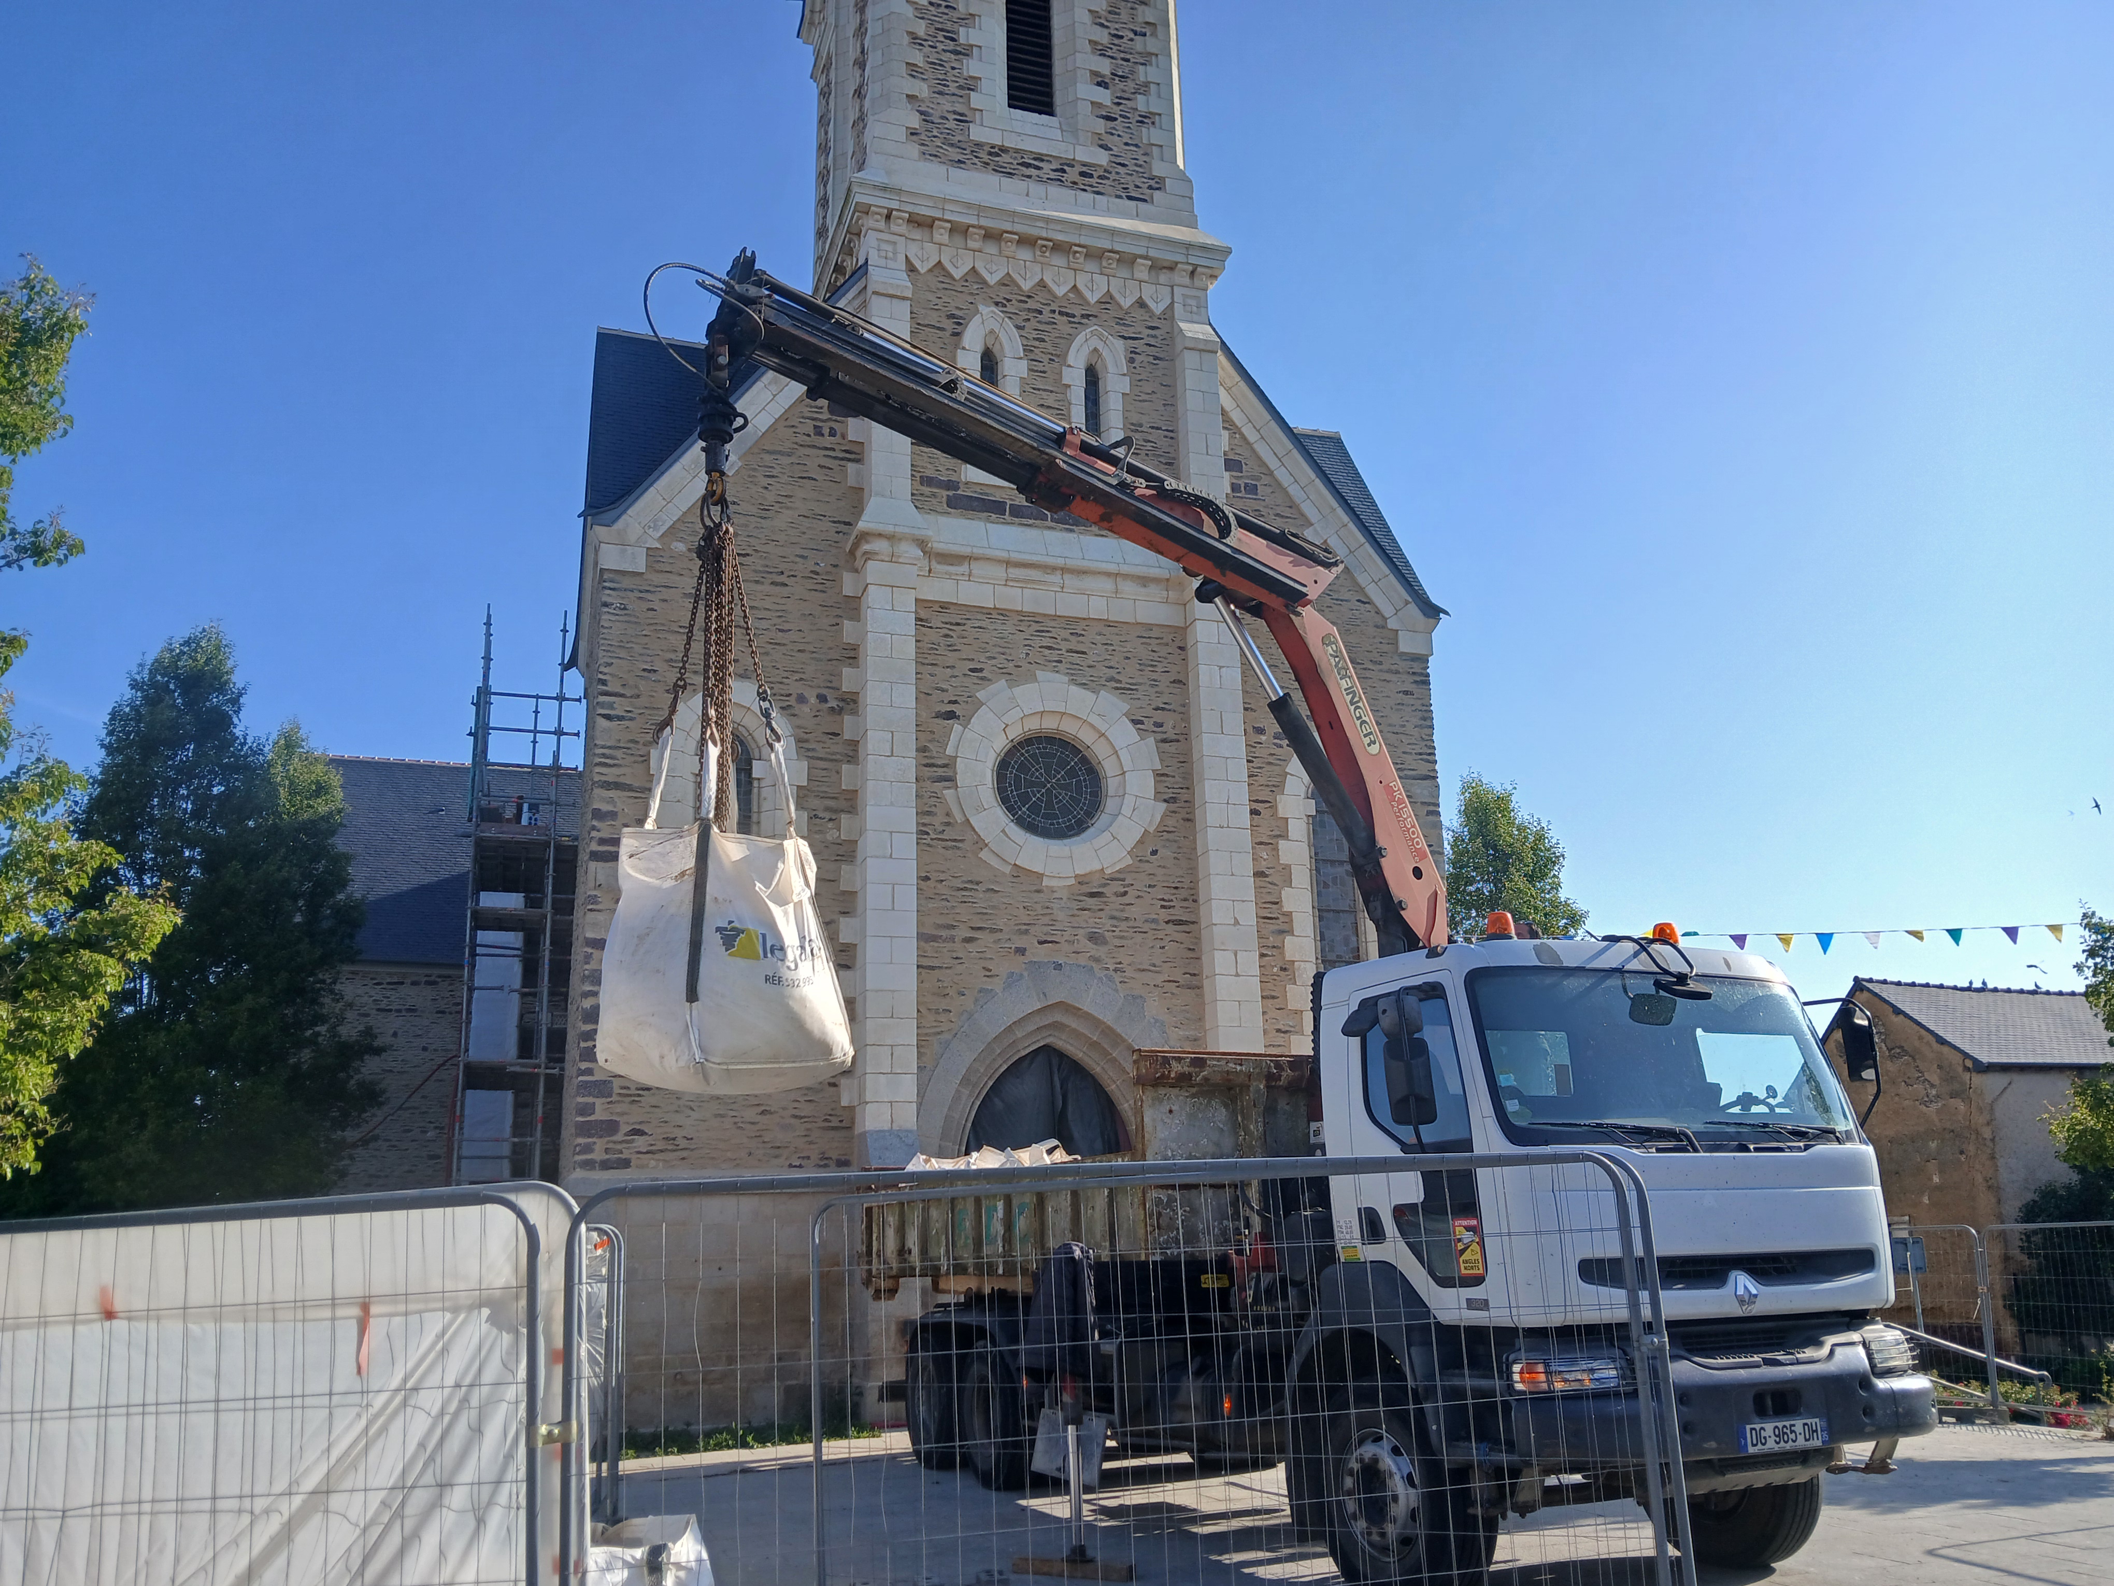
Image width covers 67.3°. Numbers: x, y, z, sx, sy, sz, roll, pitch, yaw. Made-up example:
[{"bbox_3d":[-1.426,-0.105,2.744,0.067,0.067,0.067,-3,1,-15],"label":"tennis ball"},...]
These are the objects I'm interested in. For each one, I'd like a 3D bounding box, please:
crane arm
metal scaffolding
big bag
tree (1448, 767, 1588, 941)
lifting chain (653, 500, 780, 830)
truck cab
[{"bbox_3d":[0.306,-0.905,9.039,4.890,3.470,0.450,8,-18,-30],"label":"crane arm"},{"bbox_3d":[-7.761,2.832,22.542,1.300,10.280,3.300,4,-16,-19],"label":"metal scaffolding"},{"bbox_3d":[-1.556,0.522,7.458,0.950,1.720,0.950,12,-20,-42],"label":"big bag"},{"bbox_3d":[7.150,3.882,24.862,3.600,8.740,3.600,-1,-15,0],"label":"tree"},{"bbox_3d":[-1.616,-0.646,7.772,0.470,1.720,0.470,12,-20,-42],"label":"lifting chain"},{"bbox_3d":[2.756,2.335,7.915,2.520,3.120,2.120,6,-17,-25],"label":"truck cab"}]

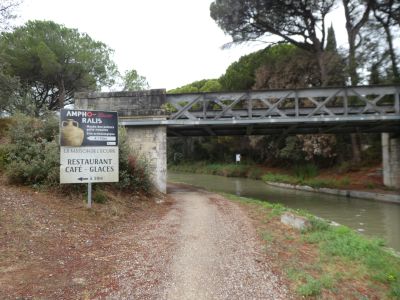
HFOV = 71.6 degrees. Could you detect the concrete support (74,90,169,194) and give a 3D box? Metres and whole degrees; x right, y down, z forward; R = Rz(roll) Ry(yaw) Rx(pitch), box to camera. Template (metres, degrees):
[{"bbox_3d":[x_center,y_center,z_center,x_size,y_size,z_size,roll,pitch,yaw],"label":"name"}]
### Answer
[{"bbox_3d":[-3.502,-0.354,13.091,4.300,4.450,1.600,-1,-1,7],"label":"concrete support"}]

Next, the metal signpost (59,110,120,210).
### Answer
[{"bbox_3d":[-3.040,0.268,7.650,1.520,2.680,0.100,0,-1,-13],"label":"metal signpost"}]

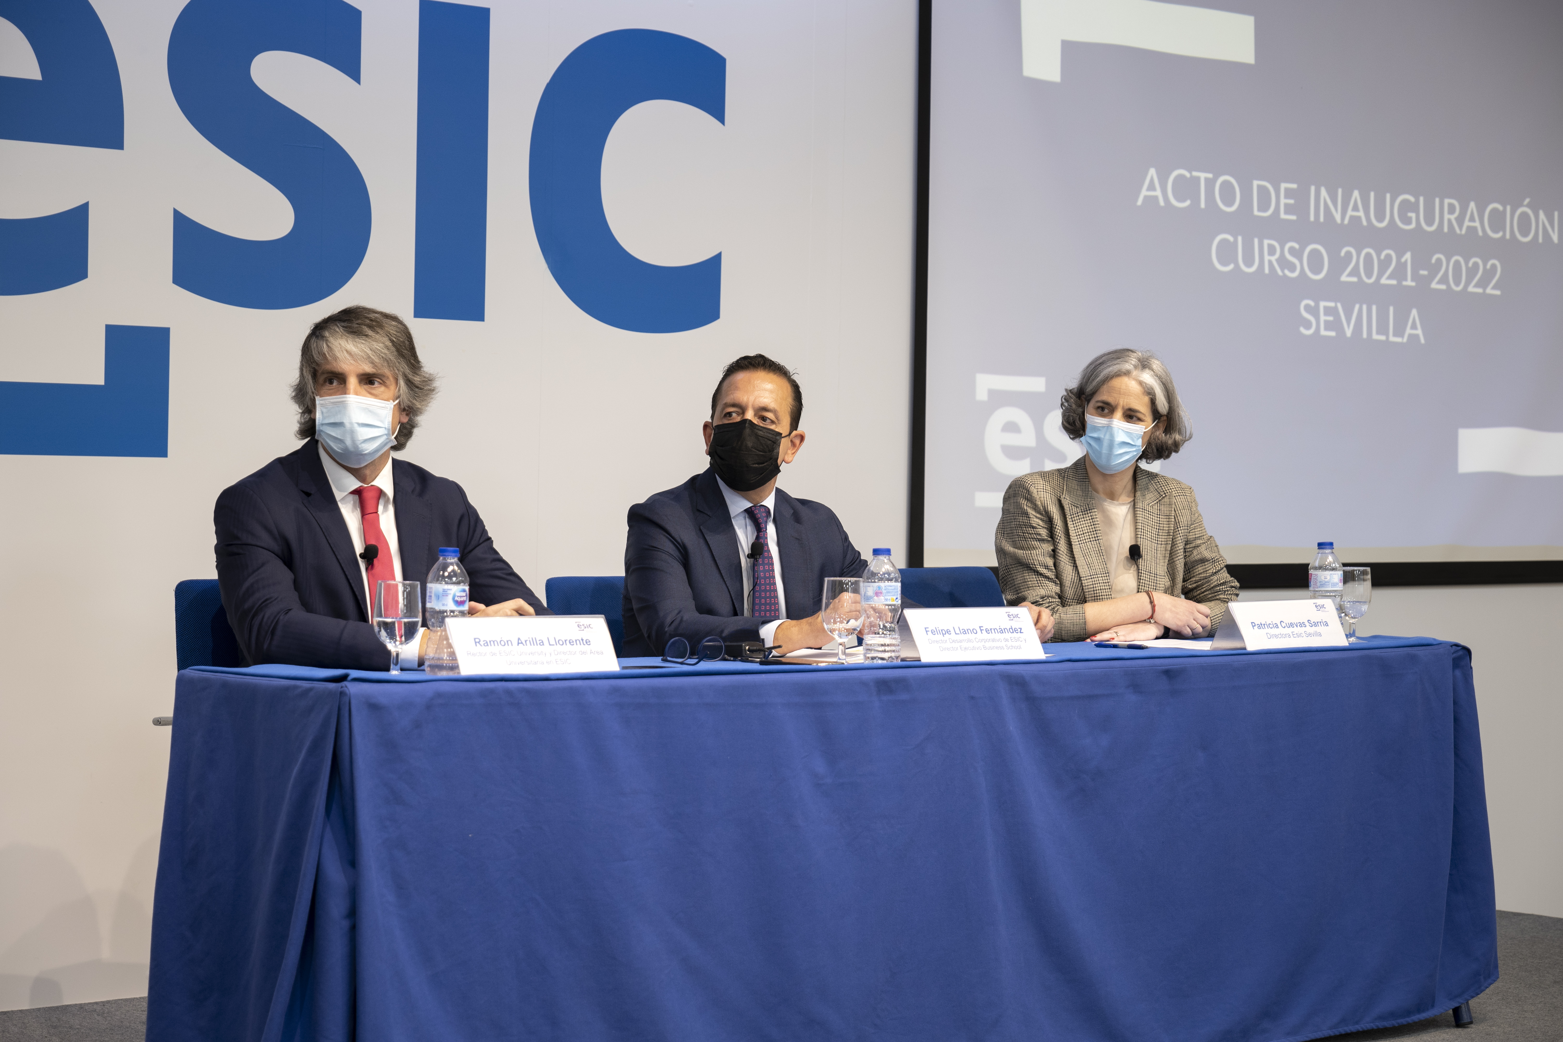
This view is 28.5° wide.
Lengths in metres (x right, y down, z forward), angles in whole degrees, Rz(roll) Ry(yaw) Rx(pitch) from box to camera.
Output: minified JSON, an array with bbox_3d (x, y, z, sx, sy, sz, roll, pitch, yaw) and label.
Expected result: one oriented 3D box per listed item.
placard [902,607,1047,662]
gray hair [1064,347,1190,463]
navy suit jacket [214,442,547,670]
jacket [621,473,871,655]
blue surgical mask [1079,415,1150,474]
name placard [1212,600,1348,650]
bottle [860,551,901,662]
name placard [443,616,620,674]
[{"bbox_3d":[0.321,0.195,5.334,0.293,0.090,0.090,0,1,-39],"label":"placard"},{"bbox_3d":[0.697,-0.235,6.240,0.250,0.215,0.235,12,-2,16],"label":"gray hair"},{"bbox_3d":[-0.662,0.192,5.023,0.590,0.620,0.440,0,1,-37],"label":"navy suit jacket"},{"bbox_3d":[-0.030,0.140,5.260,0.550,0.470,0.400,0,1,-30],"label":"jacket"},{"bbox_3d":[0.659,-0.151,6.140,0.125,0.115,0.085,11,-2,16],"label":"blue surgical mask"},{"bbox_3d":[0.950,0.196,5.855,0.293,0.090,0.090,0,1,-40],"label":"name placard"},{"bbox_3d":[0.164,0.138,5.000,0.063,0.185,0.063,1,1,0],"label":"bottle"},{"bbox_3d":[-0.398,0.192,4.807,0.293,0.090,0.090,0,1,-38],"label":"name placard"}]

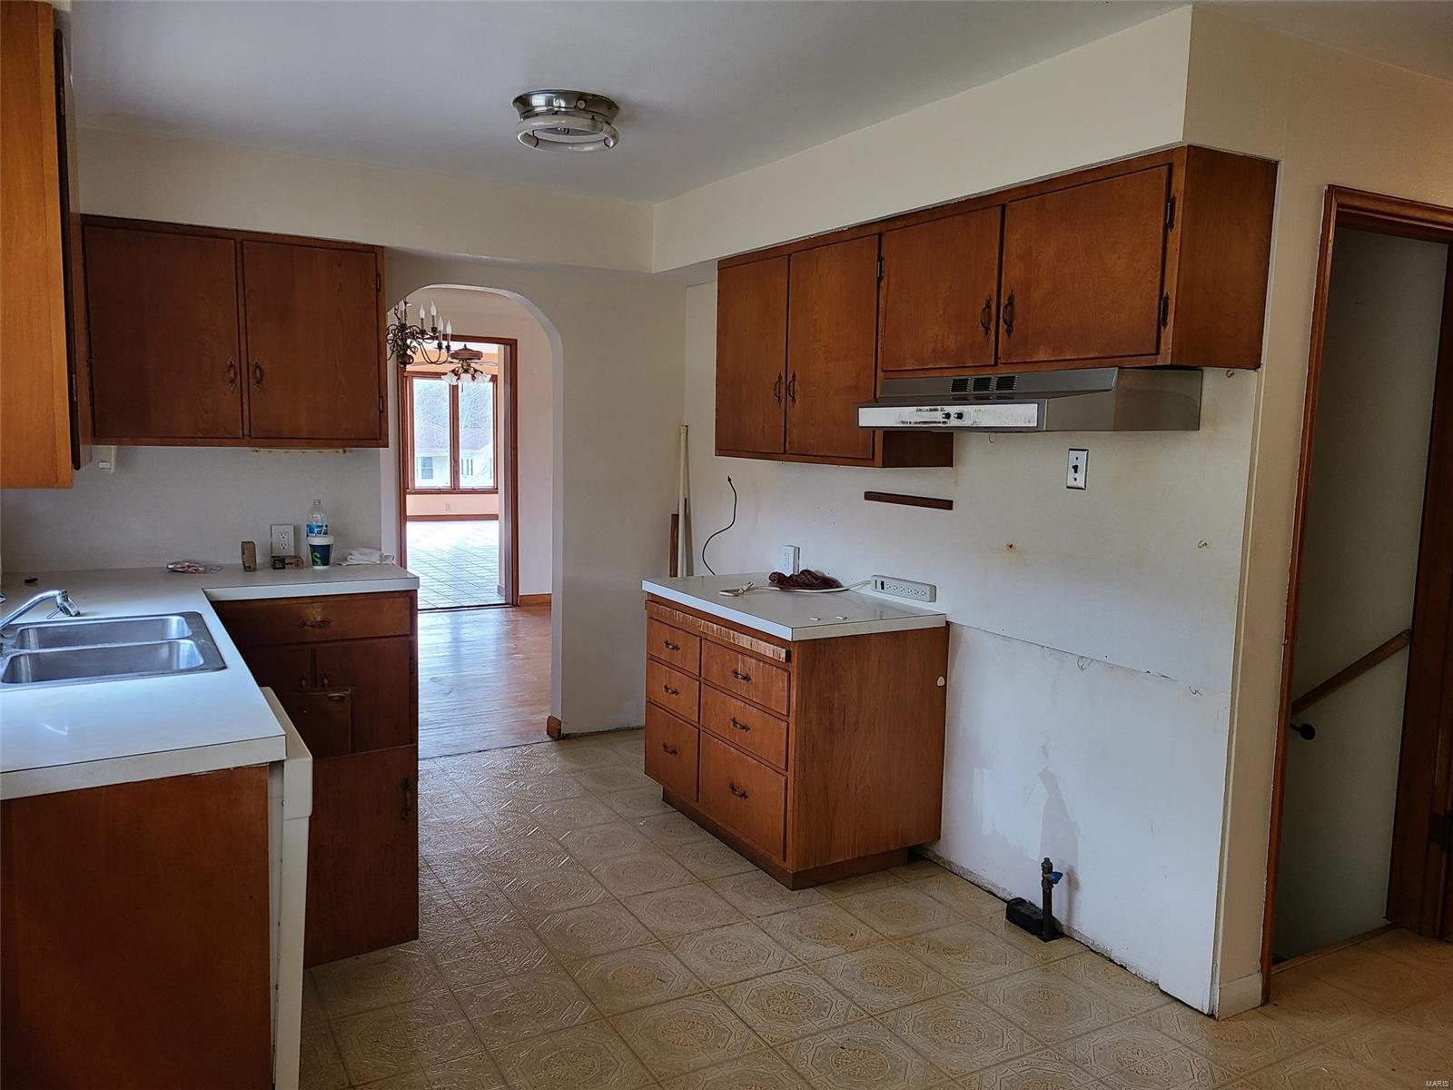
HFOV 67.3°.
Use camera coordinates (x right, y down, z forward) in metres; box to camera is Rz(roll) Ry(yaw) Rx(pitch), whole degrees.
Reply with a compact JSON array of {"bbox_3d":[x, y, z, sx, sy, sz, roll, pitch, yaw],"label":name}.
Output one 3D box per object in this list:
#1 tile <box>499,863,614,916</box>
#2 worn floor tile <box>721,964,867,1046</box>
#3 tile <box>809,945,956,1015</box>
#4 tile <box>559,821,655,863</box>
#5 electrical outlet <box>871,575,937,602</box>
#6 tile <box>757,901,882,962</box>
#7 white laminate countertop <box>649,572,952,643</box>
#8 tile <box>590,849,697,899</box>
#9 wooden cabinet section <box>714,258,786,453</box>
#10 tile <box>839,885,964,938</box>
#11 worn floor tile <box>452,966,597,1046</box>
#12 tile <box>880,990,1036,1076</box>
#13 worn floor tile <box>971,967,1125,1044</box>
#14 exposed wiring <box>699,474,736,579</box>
[{"bbox_3d":[-0.548,1.110,3.488,0.292,0.008,0.292,-2,7,-29],"label":"tile"},{"bbox_3d":[0.167,1.198,2.848,0.292,0.008,0.292,-2,7,-29],"label":"worn floor tile"},{"bbox_3d":[0.432,1.196,3.015,0.300,0.010,0.300,-2,7,-29],"label":"tile"},{"bbox_3d":[-0.433,1.068,3.901,0.292,0.008,0.292,-2,7,-29],"label":"tile"},{"bbox_3d":[0.627,0.156,3.855,0.037,0.055,0.325,-2,7,-29],"label":"electrical outlet"},{"bbox_3d":[0.282,1.155,3.262,0.305,0.010,0.307,-2,7,-29],"label":"tile"},{"bbox_3d":[0.213,0.213,4.049,0.631,0.044,1.100,-2,7,-29],"label":"white laminate countertop"},{"bbox_3d":[-0.282,1.107,3.657,0.300,0.010,0.300,-2,7,-29],"label":"tile"},{"bbox_3d":[0.084,-0.703,4.102,0.023,0.703,0.492,-2,7,-29],"label":"wooden cabinet section"},{"bbox_3d":[0.547,1.147,3.411,0.292,0.008,0.292,-2,7,-29],"label":"tile"},{"bbox_3d":[-0.515,1.195,2.832,0.300,0.010,0.300,-2,7,-29],"label":"worn floor tile"},{"bbox_3d":[0.582,1.222,2.732,0.305,0.010,0.307,-2,7,-29],"label":"tile"},{"bbox_3d":[0.849,1.211,2.881,0.305,0.010,0.307,-2,7,-29],"label":"worn floor tile"},{"bbox_3d":[-0.037,-0.086,4.967,0.061,0.460,0.303,-2,7,-29],"label":"exposed wiring"}]

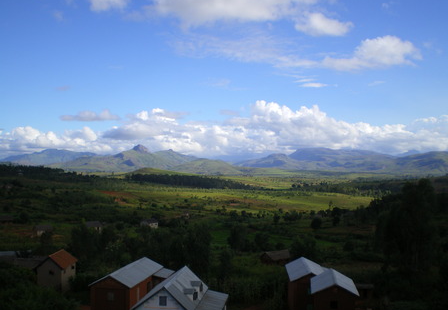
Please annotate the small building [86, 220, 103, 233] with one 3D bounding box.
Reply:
[{"bbox_3d":[-50.833,27.904,193.000,5.900,5.000,4.300,0,-1,-19],"label":"small building"}]

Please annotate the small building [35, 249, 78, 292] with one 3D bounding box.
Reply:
[{"bbox_3d":[-30.069,20.675,88.800,5.250,6.100,7.500,0,-1,2],"label":"small building"}]

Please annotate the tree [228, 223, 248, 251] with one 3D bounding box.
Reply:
[{"bbox_3d":[3.979,22.644,135.000,5.400,7.500,5.200,0,-1,0],"label":"tree"}]

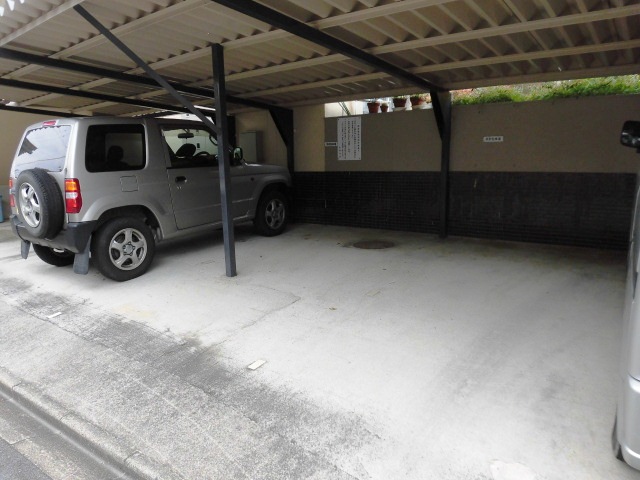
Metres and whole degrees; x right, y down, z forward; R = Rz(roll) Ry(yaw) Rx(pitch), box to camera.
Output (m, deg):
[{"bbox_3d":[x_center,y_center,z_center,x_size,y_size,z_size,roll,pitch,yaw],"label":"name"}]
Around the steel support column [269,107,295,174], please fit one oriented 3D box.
[{"bbox_3d":[-0.575,-1.083,6.800,0.085,1.817,0.509,6,13,35],"label":"steel support column"}]

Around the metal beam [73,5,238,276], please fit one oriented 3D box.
[{"bbox_3d":[-1.302,-0.656,3.805,0.085,2.290,1.370,6,13,35],"label":"metal beam"}]

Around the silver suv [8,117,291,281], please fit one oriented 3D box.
[{"bbox_3d":[-1.879,-0.660,5.641,1.480,1.630,3.400,6,15,34],"label":"silver suv"}]

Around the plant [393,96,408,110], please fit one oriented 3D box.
[{"bbox_3d":[1.094,-1.885,6.069,0.190,0.210,0.190,-1,10,0],"label":"plant"}]

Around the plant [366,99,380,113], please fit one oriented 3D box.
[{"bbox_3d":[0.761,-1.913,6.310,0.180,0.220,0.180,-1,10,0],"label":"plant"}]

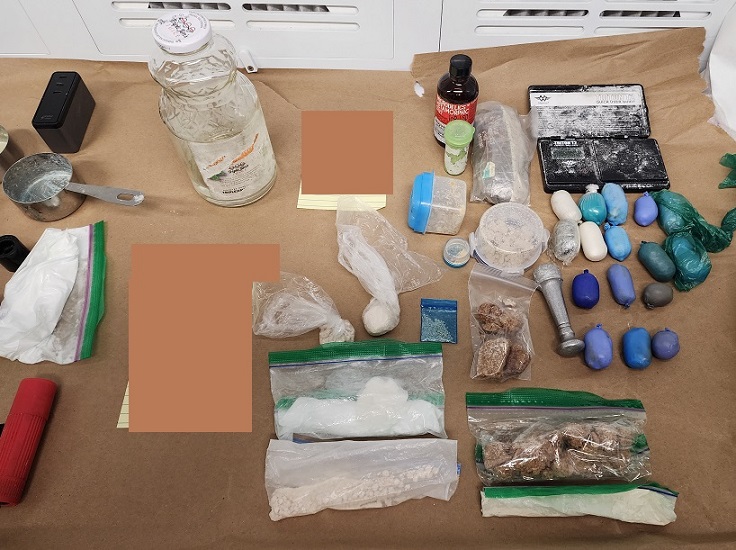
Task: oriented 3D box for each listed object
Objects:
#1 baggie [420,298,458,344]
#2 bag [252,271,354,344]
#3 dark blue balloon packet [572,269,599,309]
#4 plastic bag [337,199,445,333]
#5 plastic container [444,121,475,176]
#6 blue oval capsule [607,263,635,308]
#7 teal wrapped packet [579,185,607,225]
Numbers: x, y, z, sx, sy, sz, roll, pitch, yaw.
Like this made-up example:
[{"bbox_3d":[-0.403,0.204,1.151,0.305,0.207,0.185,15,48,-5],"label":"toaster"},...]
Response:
[{"bbox_3d":[0.072,0.046,0.492,0.038,0.005,0.050,3,58,4],"label":"baggie"},{"bbox_3d":[-0.067,0.029,0.493,0.117,0.028,0.078,7,58,6],"label":"bag"},{"bbox_3d":[0.221,0.015,0.495,0.025,0.025,0.044,10,59,8],"label":"dark blue balloon packet"},{"bbox_3d":[0.019,-0.026,0.522,0.104,0.034,0.185,-11,58,-5],"label":"plastic bag"},{"bbox_3d":[0.110,-0.155,0.602,0.035,0.061,0.035,-4,57,0],"label":"plastic container"},{"bbox_3d":[0.259,0.010,0.498,0.024,0.024,0.048,1,58,2],"label":"blue oval capsule"},{"bbox_3d":[0.261,-0.079,0.567,0.028,0.028,0.046,10,58,8],"label":"teal wrapped packet"}]

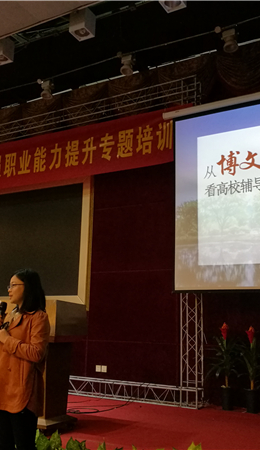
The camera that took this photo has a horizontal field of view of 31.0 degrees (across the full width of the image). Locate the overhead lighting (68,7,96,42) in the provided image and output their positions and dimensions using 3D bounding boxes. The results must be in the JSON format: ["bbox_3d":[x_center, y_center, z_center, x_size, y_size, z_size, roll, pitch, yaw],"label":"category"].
[{"bbox_3d":[-0.567,-2.434,5.691,0.255,0.255,0.255,-5,-13,29],"label":"overhead lighting"}]

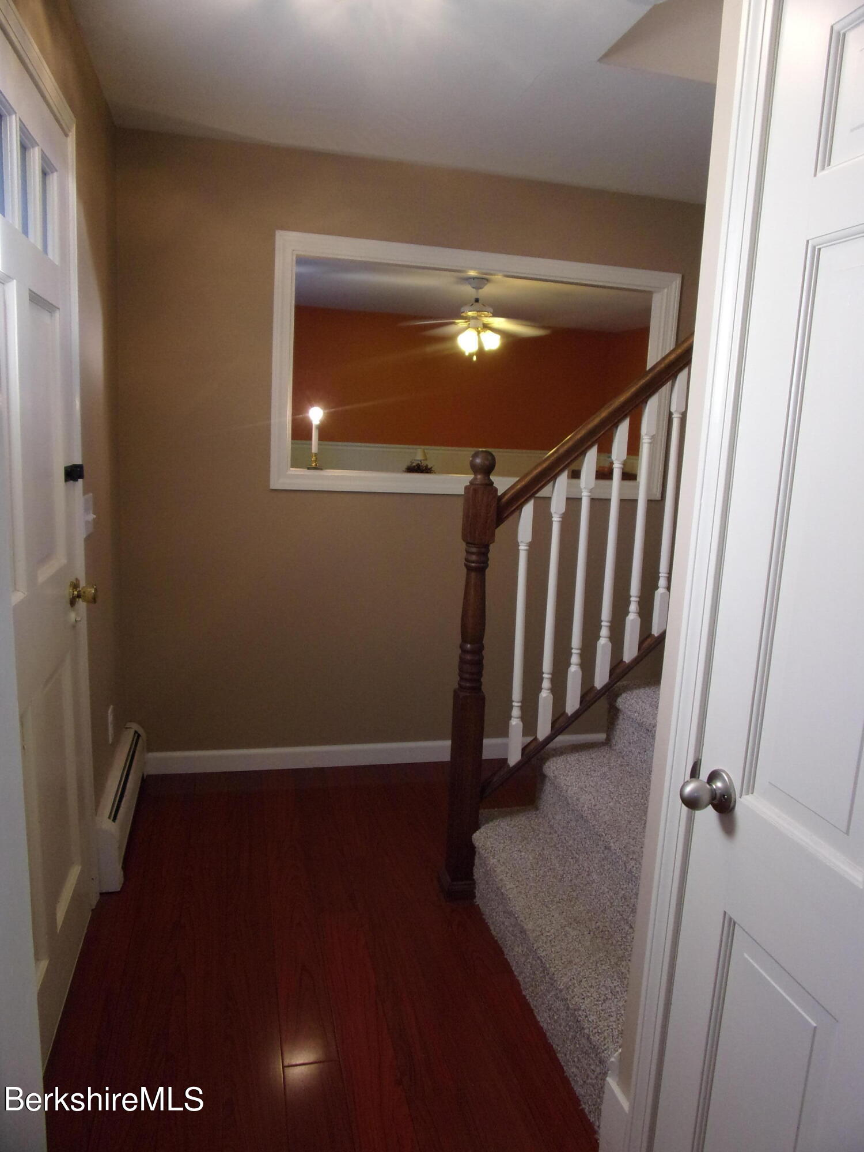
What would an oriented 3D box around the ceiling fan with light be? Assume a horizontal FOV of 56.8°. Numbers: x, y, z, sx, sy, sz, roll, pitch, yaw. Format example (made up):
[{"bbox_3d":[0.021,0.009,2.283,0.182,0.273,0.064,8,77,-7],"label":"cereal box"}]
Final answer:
[{"bbox_3d":[0.291,-1.658,5.143,1.050,0.490,1.050,0,10,-14],"label":"ceiling fan with light"}]

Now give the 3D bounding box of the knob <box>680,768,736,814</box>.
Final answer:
[{"bbox_3d":[0.399,0.321,1.180,0.066,0.066,0.066,0,10,-14],"label":"knob"}]

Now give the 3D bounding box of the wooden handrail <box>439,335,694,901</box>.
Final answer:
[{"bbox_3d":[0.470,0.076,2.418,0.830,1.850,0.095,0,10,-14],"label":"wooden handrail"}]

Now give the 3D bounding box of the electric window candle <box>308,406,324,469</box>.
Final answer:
[{"bbox_3d":[-0.467,-0.548,3.194,0.062,0.248,0.062,0,10,-14],"label":"electric window candle"}]

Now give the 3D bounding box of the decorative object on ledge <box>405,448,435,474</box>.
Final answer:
[{"bbox_3d":[-0.048,-0.479,3.321,0.130,0.108,0.115,0,10,-14],"label":"decorative object on ledge"}]

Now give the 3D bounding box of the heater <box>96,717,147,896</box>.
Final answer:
[{"bbox_3d":[-1.073,0.770,2.776,0.080,0.220,0.820,0,10,-14],"label":"heater"}]

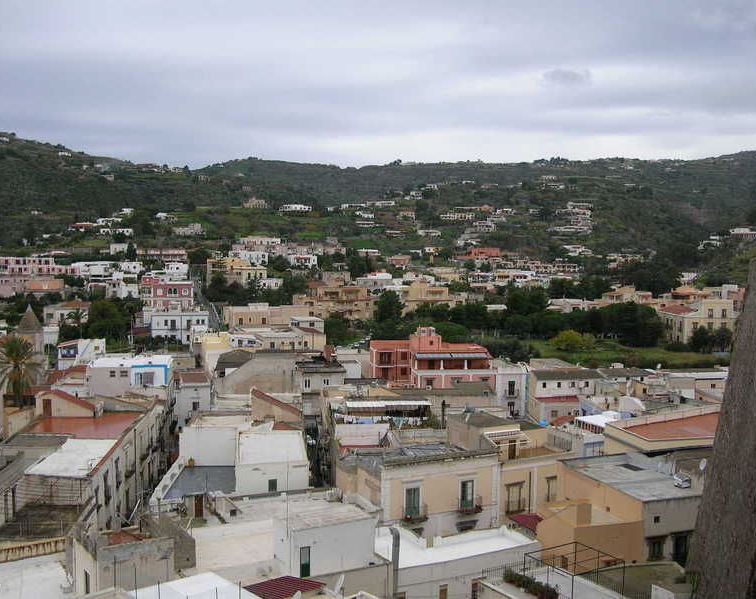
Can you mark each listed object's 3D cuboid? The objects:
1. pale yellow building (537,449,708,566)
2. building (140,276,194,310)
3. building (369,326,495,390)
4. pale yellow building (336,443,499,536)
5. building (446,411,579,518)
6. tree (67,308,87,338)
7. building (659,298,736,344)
[{"bbox_3d":[19.680,18.330,73.460,14.200,5.500,13.000,-1,5,-21],"label":"pale yellow building"},{"bbox_3d":[-59.210,-0.760,236.530,14.000,11.000,11.500,0,5,-8],"label":"building"},{"bbox_3d":[10.220,11.400,170.840,24.200,11.200,16.000,0,5,-7],"label":"building"},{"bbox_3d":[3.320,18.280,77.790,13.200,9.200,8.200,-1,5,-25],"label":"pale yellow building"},{"bbox_3d":[12.850,17.600,83.730,8.700,10.000,11.000,-1,5,-25],"label":"building"},{"bbox_3d":[-71.810,5.970,198.080,4.800,7.400,4.800,1,5,0],"label":"tree"},{"bbox_3d":[98.230,6.260,253.670,17.500,13.300,16.500,0,5,-7],"label":"building"}]

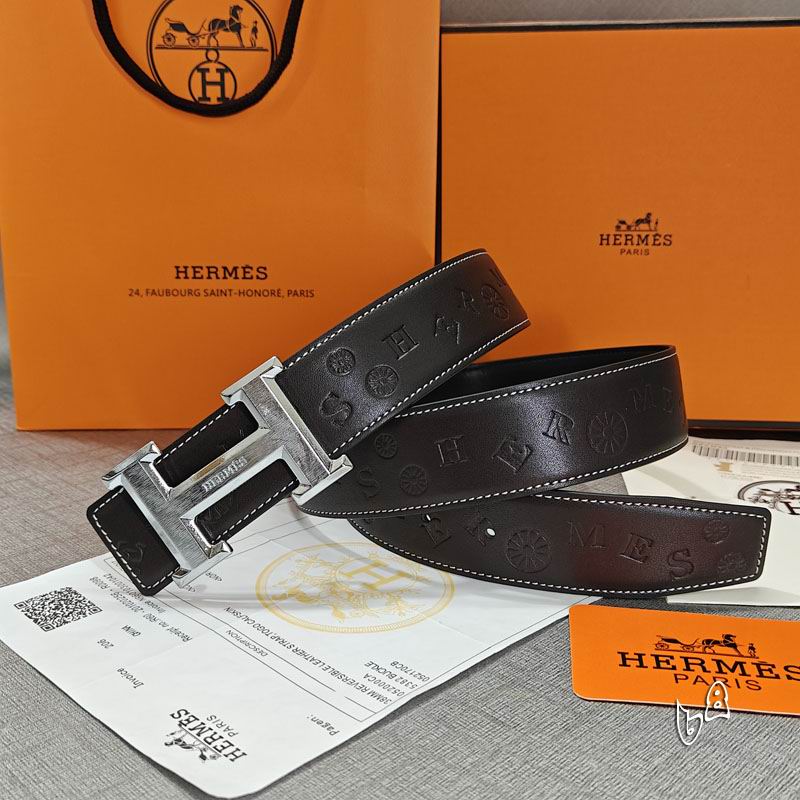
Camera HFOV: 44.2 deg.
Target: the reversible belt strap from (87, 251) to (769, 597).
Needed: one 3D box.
[{"bbox_3d":[0.015,0.003,0.394,0.256,0.111,0.125,0,16,0],"label":"reversible belt strap"}]

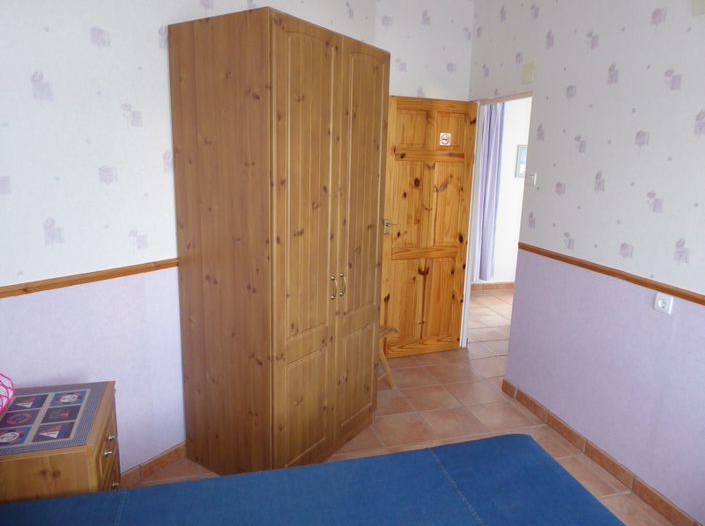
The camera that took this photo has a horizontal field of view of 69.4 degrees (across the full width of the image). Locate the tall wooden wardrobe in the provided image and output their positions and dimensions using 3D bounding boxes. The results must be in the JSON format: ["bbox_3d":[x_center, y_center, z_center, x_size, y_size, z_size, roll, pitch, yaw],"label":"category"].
[{"bbox_3d":[-0.322,-0.045,2.660,0.597,2.092,0.943,9,14,32],"label":"tall wooden wardrobe"}]

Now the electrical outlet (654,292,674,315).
[{"bbox_3d":[1.378,0.181,2.249,0.014,0.081,0.081,-2,12,-15],"label":"electrical outlet"}]

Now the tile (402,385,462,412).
[{"bbox_3d":[0.519,0.914,3.450,0.323,0.010,0.323,-2,13,-16],"label":"tile"}]

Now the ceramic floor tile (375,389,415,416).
[{"bbox_3d":[0.195,0.909,3.294,0.326,0.010,0.326,-2,12,-17],"label":"ceramic floor tile"}]

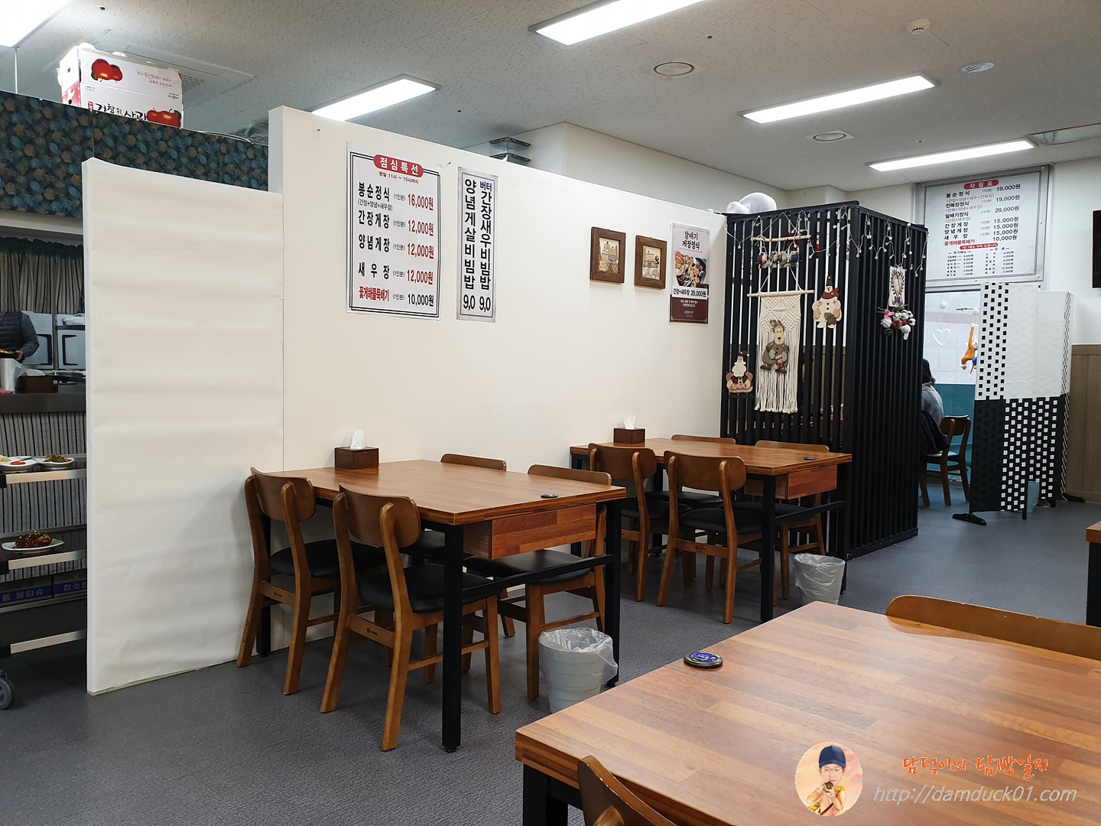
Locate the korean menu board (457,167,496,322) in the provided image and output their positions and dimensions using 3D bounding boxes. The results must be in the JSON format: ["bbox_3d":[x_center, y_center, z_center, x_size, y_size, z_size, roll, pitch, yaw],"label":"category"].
[{"bbox_3d":[-0.350,-0.804,3.981,0.009,0.710,0.250,4,5,44],"label":"korean menu board"}]

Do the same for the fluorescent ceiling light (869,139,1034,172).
[{"bbox_3d":[3.435,-2.205,7.126,1.280,0.040,0.290,4,5,44],"label":"fluorescent ceiling light"}]

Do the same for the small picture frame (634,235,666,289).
[{"bbox_3d":[0.613,-0.902,4.979,0.025,0.290,0.290,4,5,44],"label":"small picture frame"}]

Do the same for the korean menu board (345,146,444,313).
[{"bbox_3d":[-0.681,-0.787,3.678,0.010,0.717,0.508,4,5,44],"label":"korean menu board"}]

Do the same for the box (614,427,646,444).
[{"bbox_3d":[0.463,0.133,4.804,0.129,0.079,0.132,4,4,42],"label":"box"}]

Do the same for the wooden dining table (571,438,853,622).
[{"bbox_3d":[0.820,0.565,4.384,1.217,0.726,0.798,4,5,44],"label":"wooden dining table"}]

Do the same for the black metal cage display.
[{"bbox_3d":[1.901,-0.217,5.704,0.886,2.165,1.205,4,4,43],"label":"black metal cage display"}]

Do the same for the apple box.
[{"bbox_3d":[-2.158,-1.553,4.177,0.290,0.370,0.470,4,5,44],"label":"apple box"}]

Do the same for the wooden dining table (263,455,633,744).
[{"bbox_3d":[-0.446,0.611,3.134,1.200,0.715,0.800,4,5,44],"label":"wooden dining table"}]

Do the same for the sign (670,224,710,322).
[{"bbox_3d":[0.892,-0.887,5.277,0.012,0.600,0.420,4,5,44],"label":"sign"}]

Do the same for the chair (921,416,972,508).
[{"bbox_3d":[3.380,0.398,7.265,0.430,0.755,0.480,-2,4,-41],"label":"chair"}]

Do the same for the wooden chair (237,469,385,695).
[{"bbox_3d":[-0.891,0.591,3.156,0.443,0.767,0.473,4,4,43],"label":"wooden chair"}]

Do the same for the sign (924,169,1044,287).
[{"bbox_3d":[4.126,-1.761,7.973,1.125,1.031,0.040,4,4,43],"label":"sign"}]

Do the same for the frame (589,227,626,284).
[{"bbox_3d":[0.329,-0.887,4.689,0.025,0.289,0.288,4,5,44],"label":"frame"}]

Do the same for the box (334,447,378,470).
[{"bbox_3d":[-0.807,0.190,3.466,0.123,0.079,0.127,4,5,44],"label":"box"}]

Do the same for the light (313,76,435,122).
[{"bbox_3d":[-1.297,-2.190,5.850,1.280,0.040,0.290,4,5,44],"label":"light"}]

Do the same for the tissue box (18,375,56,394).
[{"bbox_3d":[-2.338,-0.134,3.751,0.127,0.079,0.123,4,5,44],"label":"tissue box"}]

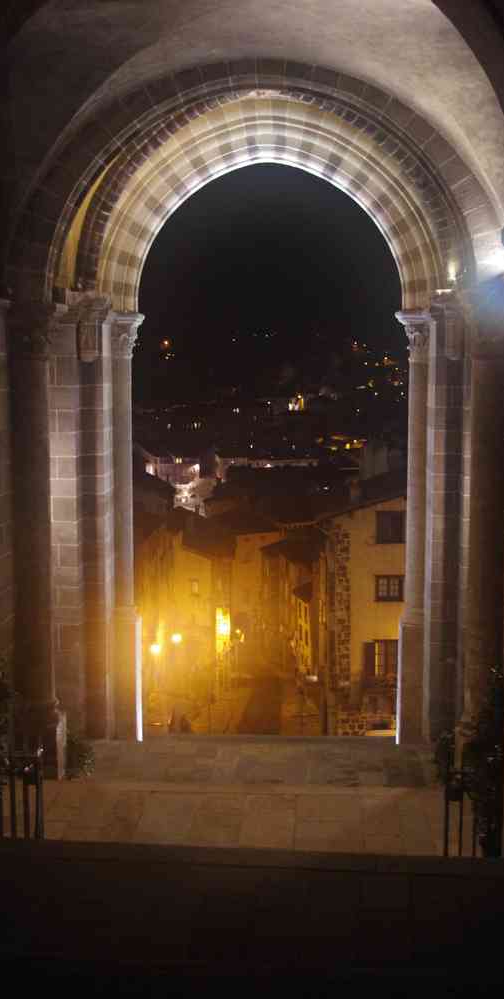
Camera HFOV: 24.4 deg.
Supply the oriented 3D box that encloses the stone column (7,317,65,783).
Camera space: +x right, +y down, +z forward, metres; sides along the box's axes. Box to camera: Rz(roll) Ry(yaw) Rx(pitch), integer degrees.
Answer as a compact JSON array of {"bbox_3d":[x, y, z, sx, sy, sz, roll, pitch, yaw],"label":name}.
[{"bbox_3d":[-3.412,0.630,18.443,0.795,7.440,0.795,1,7,6],"label":"stone column"}]

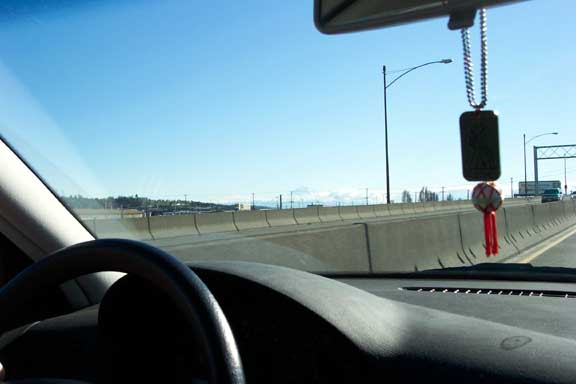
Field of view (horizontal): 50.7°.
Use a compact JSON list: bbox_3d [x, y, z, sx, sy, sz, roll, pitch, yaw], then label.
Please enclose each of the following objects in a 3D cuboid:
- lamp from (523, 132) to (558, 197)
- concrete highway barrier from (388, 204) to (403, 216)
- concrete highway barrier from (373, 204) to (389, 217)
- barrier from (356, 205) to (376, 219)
[{"bbox_3d":[43.293,-4.266,103.759,5.700,11.070,0.350,-2,-1,31],"label":"lamp"},{"bbox_3d":[8.848,1.391,50.360,0.600,0.840,3.050,-2,-1,31],"label":"concrete highway barrier"},{"bbox_3d":[7.298,1.395,47.734,0.600,0.840,3.050,-2,-1,31],"label":"concrete highway barrier"},{"bbox_3d":[5.747,1.398,45.107,0.600,0.840,3.050,-2,-1,31],"label":"barrier"}]

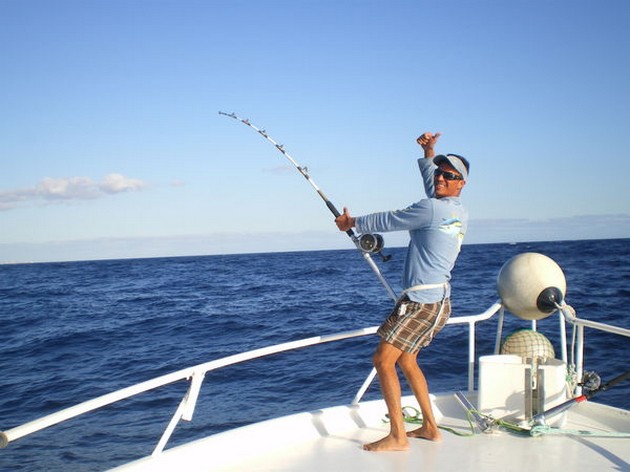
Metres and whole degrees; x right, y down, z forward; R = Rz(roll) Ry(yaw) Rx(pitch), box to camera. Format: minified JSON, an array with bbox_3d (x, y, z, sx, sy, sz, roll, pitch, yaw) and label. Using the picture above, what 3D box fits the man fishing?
[{"bbox_3d":[0.500,0.290,4.400,0.760,1.810,0.580,-3,-1,24],"label":"man fishing"}]

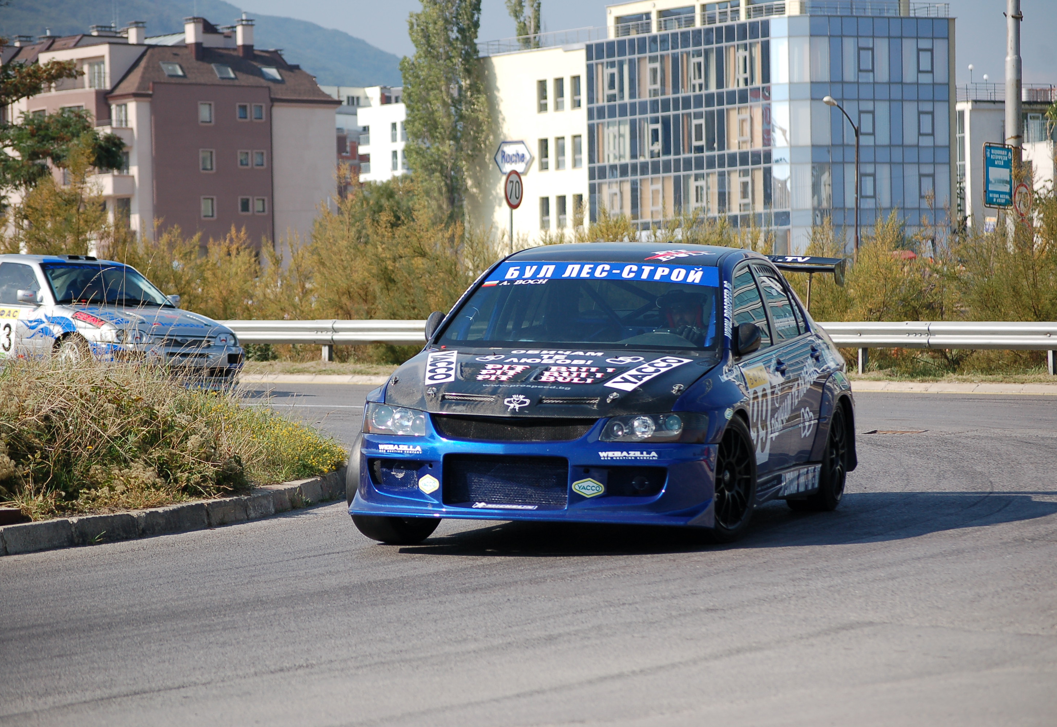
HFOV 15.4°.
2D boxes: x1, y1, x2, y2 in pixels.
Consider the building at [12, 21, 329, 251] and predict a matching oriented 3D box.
[{"bbox_3d":[-22.405,-11.758,242.195,14.500,17.500,17.000,-1,-1,-35],"label":"building"}]

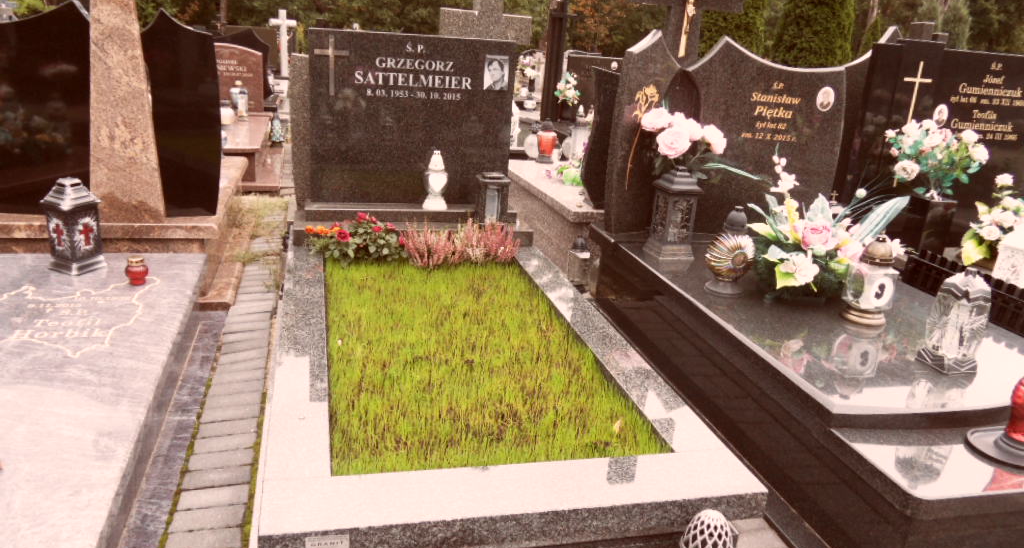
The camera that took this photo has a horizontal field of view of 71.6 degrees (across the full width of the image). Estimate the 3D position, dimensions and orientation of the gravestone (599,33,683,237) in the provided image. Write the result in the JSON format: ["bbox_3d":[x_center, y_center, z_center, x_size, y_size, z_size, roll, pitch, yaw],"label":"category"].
[{"bbox_3d":[0.602,-0.632,3.270,0.270,0.915,0.110,-1,18,-15],"label":"gravestone"}]

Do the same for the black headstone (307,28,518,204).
[{"bbox_3d":[-0.463,-0.713,3.330,0.926,0.772,0.081,0,18,-15],"label":"black headstone"}]

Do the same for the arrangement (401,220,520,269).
[{"bbox_3d":[-0.216,-0.145,3.034,0.504,0.168,0.210,0,18,-15],"label":"arrangement"}]

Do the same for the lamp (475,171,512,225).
[{"bbox_3d":[-0.099,-0.336,3.277,0.152,0.250,0.131,0,18,-15],"label":"lamp"}]

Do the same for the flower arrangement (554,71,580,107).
[{"bbox_3d":[0.641,-2.142,8.200,0.300,0.380,0.300,0,18,-15],"label":"flower arrangement"}]

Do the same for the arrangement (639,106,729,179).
[{"bbox_3d":[0.711,-0.546,2.947,0.370,0.300,0.320,-1,18,-15],"label":"arrangement"}]

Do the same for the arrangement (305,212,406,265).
[{"bbox_3d":[-0.640,-0.144,2.911,0.410,0.200,0.270,-1,18,-15],"label":"arrangement"}]

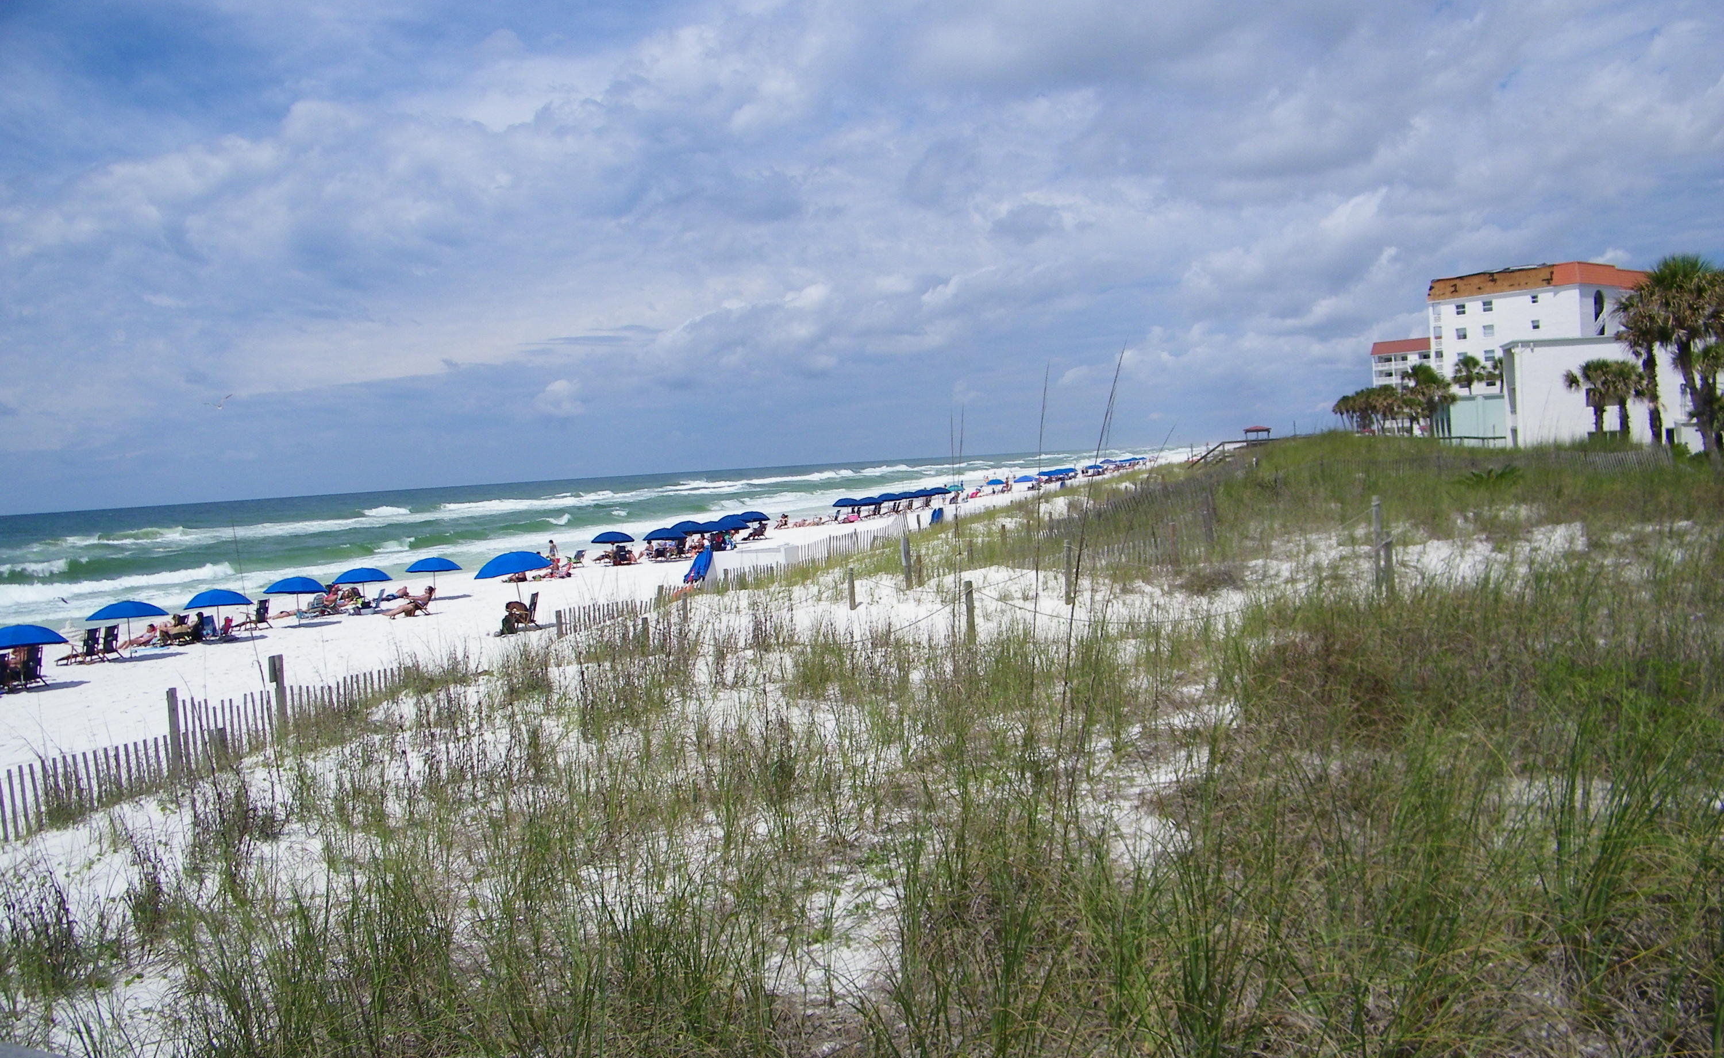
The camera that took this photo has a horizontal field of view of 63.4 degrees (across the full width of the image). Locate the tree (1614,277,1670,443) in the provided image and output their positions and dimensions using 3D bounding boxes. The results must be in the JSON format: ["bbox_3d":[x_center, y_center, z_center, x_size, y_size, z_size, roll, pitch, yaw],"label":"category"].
[{"bbox_3d":[40.586,-8.299,72.000,3.500,8.900,3.500,-3,3,0],"label":"tree"}]

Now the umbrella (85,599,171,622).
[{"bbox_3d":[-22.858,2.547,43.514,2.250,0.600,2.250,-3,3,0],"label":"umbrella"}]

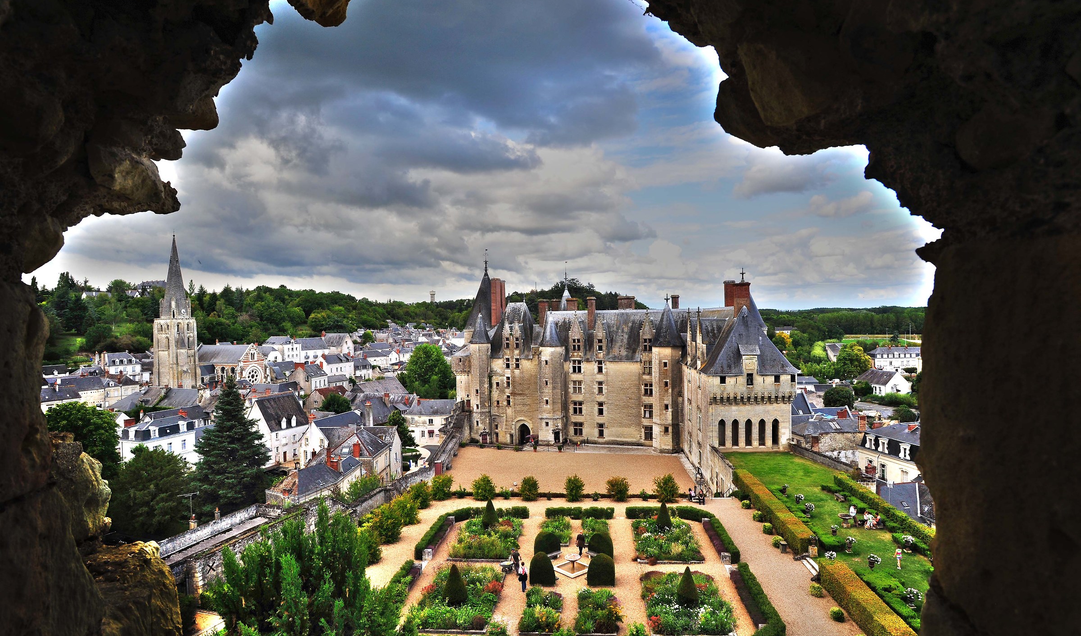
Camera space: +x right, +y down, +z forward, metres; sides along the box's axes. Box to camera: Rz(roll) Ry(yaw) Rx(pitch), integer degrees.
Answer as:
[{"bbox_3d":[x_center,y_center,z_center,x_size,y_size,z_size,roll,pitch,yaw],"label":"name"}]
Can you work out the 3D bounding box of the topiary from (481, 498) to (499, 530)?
[{"bbox_3d":[-3.979,15.448,47.373,1.320,2.370,1.320,-1,1,5],"label":"topiary"}]

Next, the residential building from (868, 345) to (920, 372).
[{"bbox_3d":[161.661,19.469,274.318,22.000,12.300,8.500,0,1,-3],"label":"residential building"}]

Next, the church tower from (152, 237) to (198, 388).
[{"bbox_3d":[-116.484,0.144,192.066,8.800,52.720,8.800,-1,1,19],"label":"church tower"}]

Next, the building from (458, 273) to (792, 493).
[{"bbox_3d":[11.550,6.228,98.598,55.000,32.000,41.000,0,1,8],"label":"building"}]

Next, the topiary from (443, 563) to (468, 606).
[{"bbox_3d":[-4.779,14.815,33.910,1.400,2.100,1.400,0,1,0],"label":"topiary"}]

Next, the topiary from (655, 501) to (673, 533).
[{"bbox_3d":[9.531,15.278,46.236,1.210,2.190,1.210,-1,1,5],"label":"topiary"}]

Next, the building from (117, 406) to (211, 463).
[{"bbox_3d":[-74.416,23.352,117.630,9.000,11.200,13.000,0,1,45],"label":"building"}]

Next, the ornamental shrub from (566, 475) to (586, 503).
[{"bbox_3d":[3.126,15.218,53.725,1.790,2.430,1.790,-1,1,5],"label":"ornamental shrub"}]

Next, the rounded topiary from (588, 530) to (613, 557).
[{"bbox_3d":[4.149,15.703,41.771,1.830,1.640,1.830,-1,1,5],"label":"rounded topiary"}]

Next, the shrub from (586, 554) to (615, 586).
[{"bbox_3d":[3.818,15.737,37.915,1.770,1.660,1.770,-1,1,5],"label":"shrub"}]

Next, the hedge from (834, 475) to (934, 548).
[{"bbox_3d":[27.224,15.365,47.823,1.100,1.200,16.500,0,1,4],"label":"hedge"}]

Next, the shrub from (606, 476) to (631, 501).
[{"bbox_3d":[6.735,14.686,52.311,2.100,2.050,2.100,0,1,0],"label":"shrub"}]

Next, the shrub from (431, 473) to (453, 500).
[{"bbox_3d":[-8.671,14.749,53.011,1.930,2.150,1.930,0,1,0],"label":"shrub"}]

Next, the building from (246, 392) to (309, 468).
[{"bbox_3d":[-52.428,21.673,117.809,8.200,12.600,9.800,0,1,31],"label":"building"}]

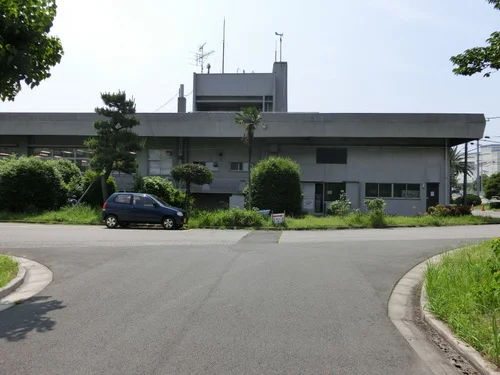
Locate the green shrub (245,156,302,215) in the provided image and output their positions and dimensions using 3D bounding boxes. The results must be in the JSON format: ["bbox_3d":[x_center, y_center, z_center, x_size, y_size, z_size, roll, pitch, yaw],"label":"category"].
[{"bbox_3d":[1.220,0.054,22.286,2.900,3.250,2.700,1,0,6],"label":"green shrub"}]

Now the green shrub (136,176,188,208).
[{"bbox_3d":[-4.550,0.476,21.191,2.700,2.167,2.100,1,0,6],"label":"green shrub"}]

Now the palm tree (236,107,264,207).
[{"bbox_3d":[-0.050,-1.163,20.800,1.400,5.600,1.400,1,-1,3],"label":"palm tree"}]

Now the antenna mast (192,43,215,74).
[{"bbox_3d":[-3.552,-9.931,32.000,1.500,2.350,2.000,1,-1,-36],"label":"antenna mast"}]

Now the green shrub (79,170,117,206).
[{"bbox_3d":[-7.884,0.354,21.800,1.850,2.350,1.800,1,-1,3],"label":"green shrub"}]

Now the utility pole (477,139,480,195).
[{"bbox_3d":[30.547,-2.570,56.000,0.320,10.300,0.320,1,-1,3],"label":"utility pole"}]

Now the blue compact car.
[{"bbox_3d":[-4.130,0.935,17.250,3.395,1.450,1.475,1,0,7],"label":"blue compact car"}]

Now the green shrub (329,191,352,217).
[{"bbox_3d":[4.738,0.964,21.993,1.200,1.561,1.100,1,0,6],"label":"green shrub"}]

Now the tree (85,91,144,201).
[{"bbox_3d":[-6.656,-1.515,20.500,2.900,6.100,2.800,1,-1,3],"label":"tree"}]

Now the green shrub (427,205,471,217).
[{"bbox_3d":[11.335,1.426,23.800,2.500,0.820,1.300,1,-1,3],"label":"green shrub"}]

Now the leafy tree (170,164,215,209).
[{"bbox_3d":[-2.758,0.221,19.889,2.050,2.724,1.900,1,0,6],"label":"leafy tree"}]

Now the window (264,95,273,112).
[{"bbox_3d":[1.429,-6.261,32.000,0.640,1.450,0.120,1,-1,3],"label":"window"}]

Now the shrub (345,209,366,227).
[{"bbox_3d":[4.634,1.309,18.400,0.950,0.850,0.900,1,-1,3],"label":"shrub"}]

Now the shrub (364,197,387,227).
[{"bbox_3d":[5.860,1.167,19.595,1.000,1.258,0.950,1,0,6],"label":"shrub"}]

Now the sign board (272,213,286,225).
[{"bbox_3d":[1.218,1.323,17.300,0.560,0.560,0.080,1,-1,3],"label":"sign board"}]

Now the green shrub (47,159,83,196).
[{"bbox_3d":[-10.413,-0.044,23.187,2.200,3.015,2.100,1,0,6],"label":"green shrub"}]

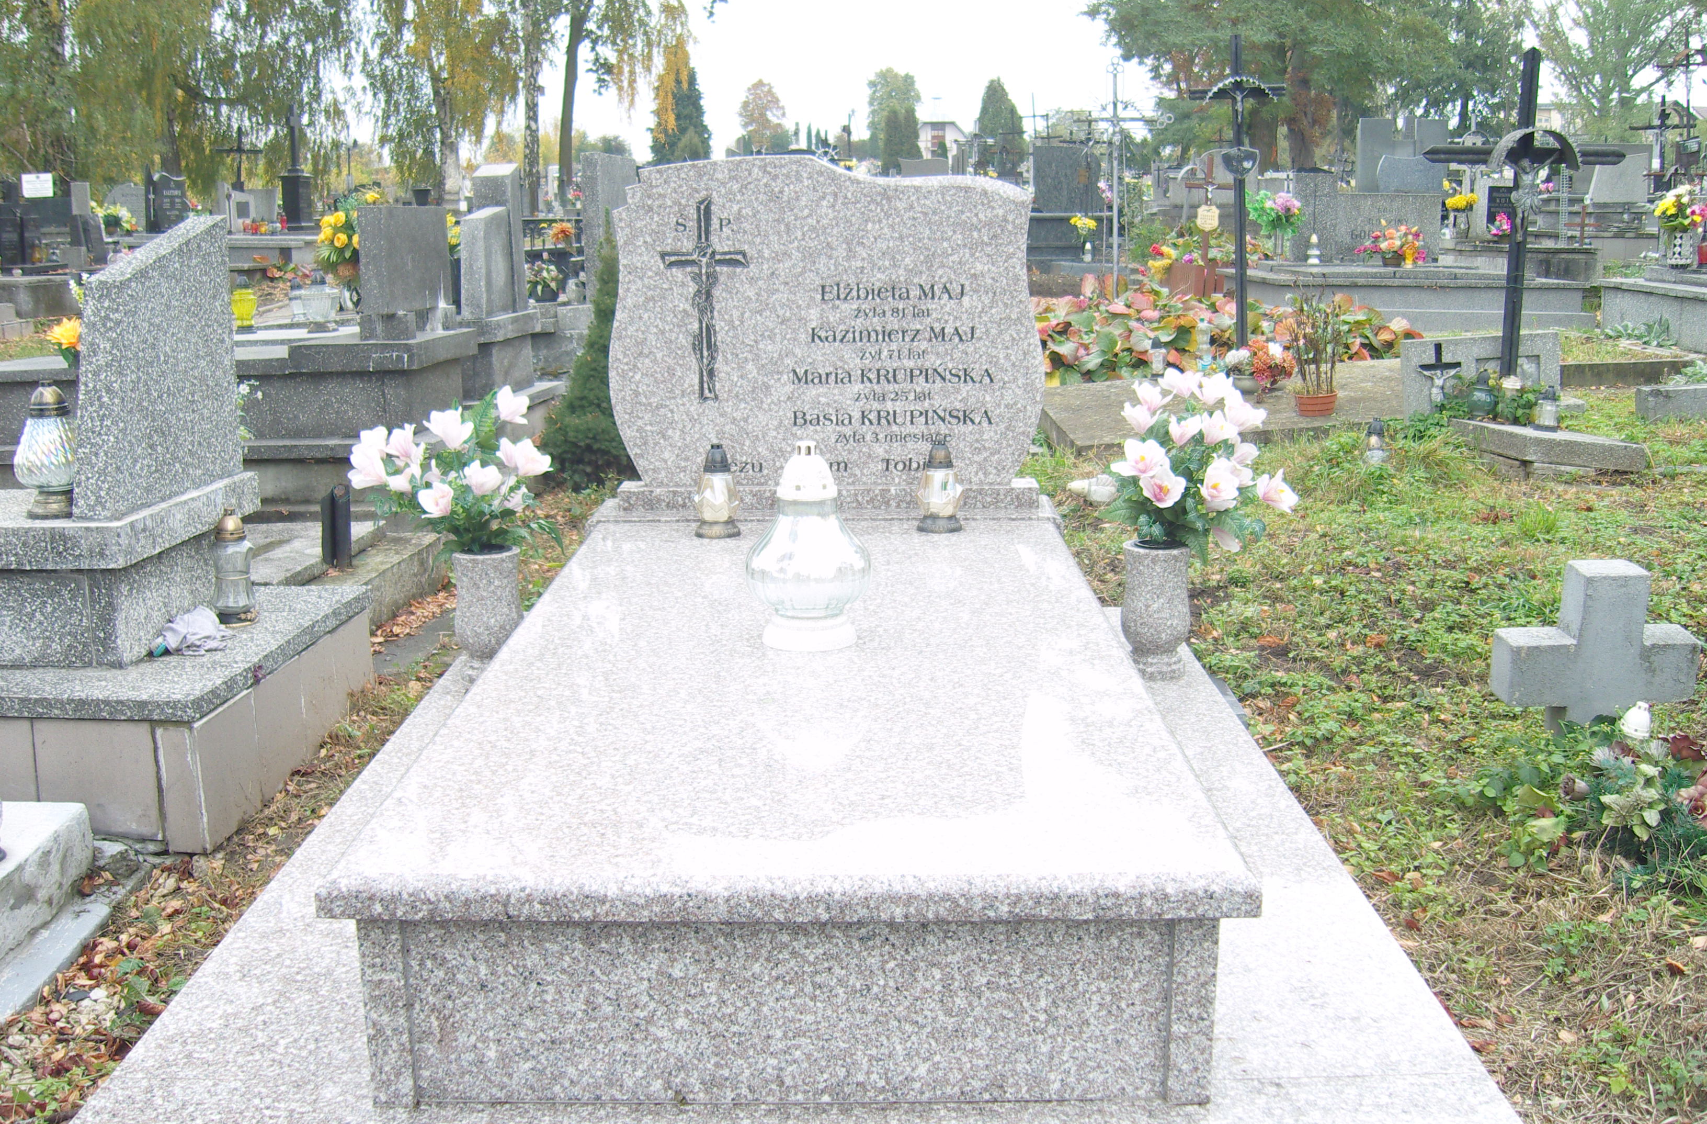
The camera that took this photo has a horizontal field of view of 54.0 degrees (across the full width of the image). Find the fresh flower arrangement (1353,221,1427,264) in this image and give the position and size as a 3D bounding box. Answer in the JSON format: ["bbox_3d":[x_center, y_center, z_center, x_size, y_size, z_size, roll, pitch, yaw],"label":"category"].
[{"bbox_3d":[3.746,-2.224,11.700,0.510,0.300,0.360,0,13,0],"label":"fresh flower arrangement"}]

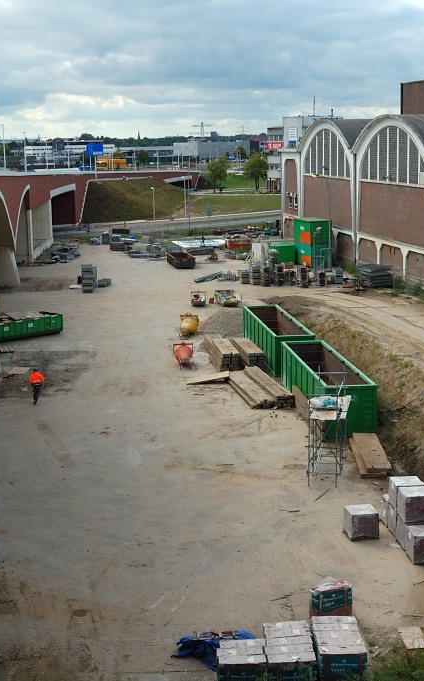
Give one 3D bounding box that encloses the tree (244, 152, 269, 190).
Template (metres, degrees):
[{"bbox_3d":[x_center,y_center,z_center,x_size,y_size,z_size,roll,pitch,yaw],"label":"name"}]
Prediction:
[{"bbox_3d":[10.818,-41.084,248.738,5.700,9.200,5.700,0,11,0],"label":"tree"}]

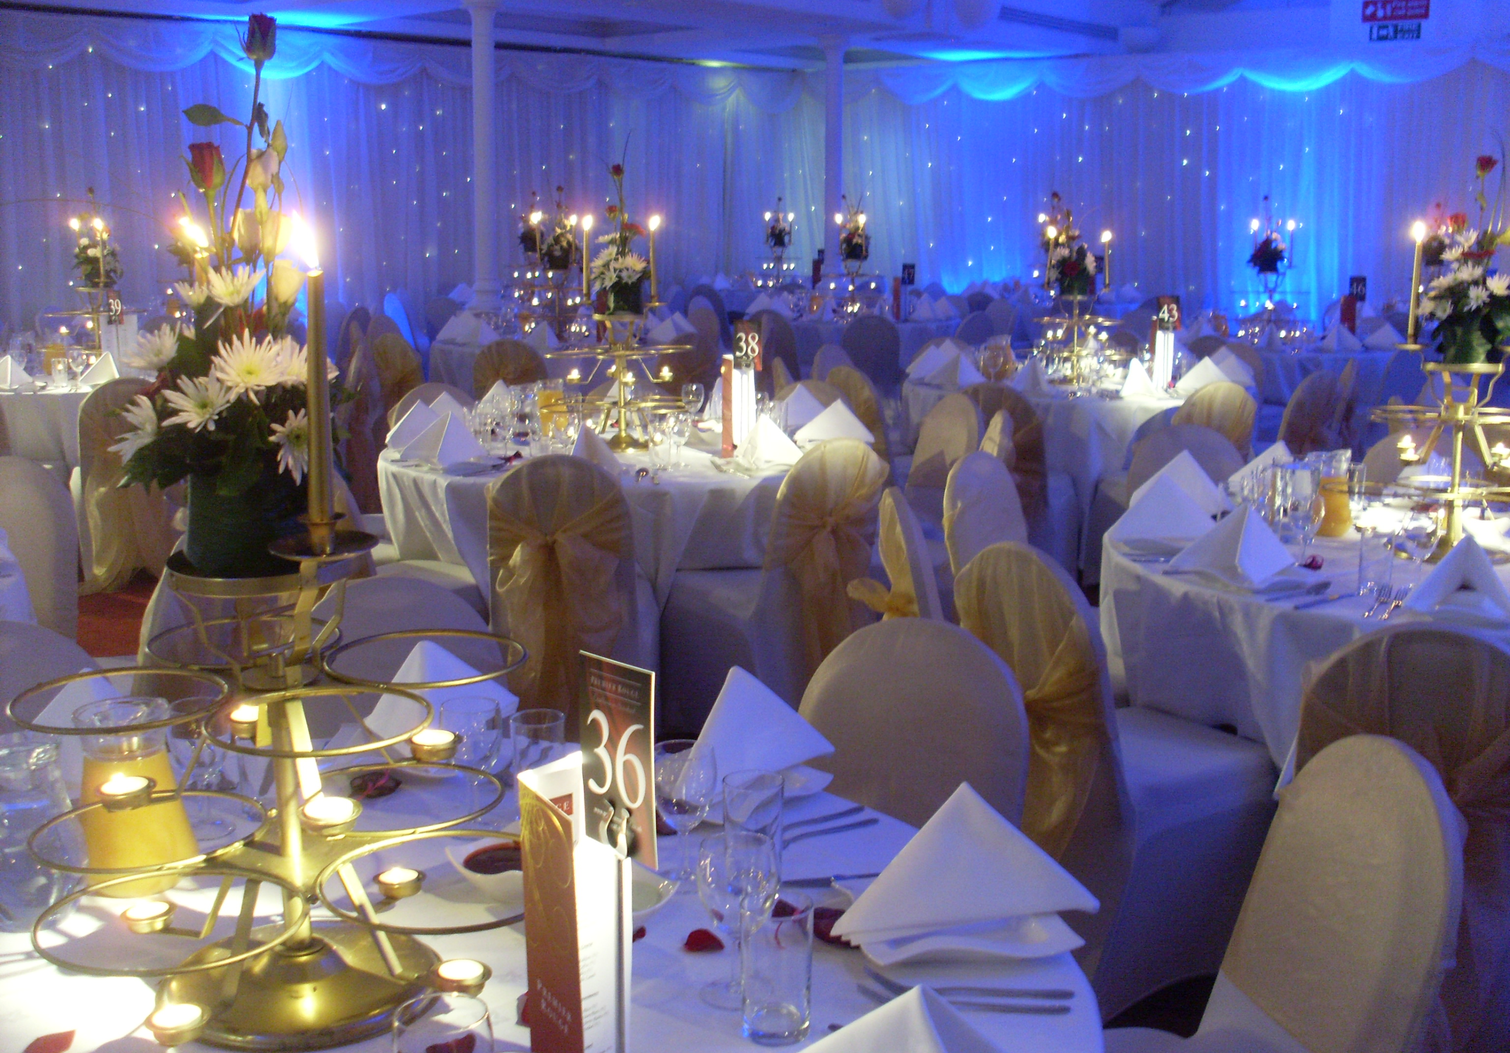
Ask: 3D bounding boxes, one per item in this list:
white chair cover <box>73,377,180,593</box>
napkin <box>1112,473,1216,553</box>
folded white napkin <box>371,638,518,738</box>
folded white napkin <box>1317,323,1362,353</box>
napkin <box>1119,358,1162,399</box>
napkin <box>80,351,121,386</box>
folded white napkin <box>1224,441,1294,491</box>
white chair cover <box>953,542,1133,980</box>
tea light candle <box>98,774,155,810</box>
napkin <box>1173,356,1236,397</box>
[{"bbox_3d":[-2.719,-0.209,7.201,0.430,0.910,0.530,-4,11,-24],"label":"white chair cover"},{"bbox_3d":[1.040,-0.062,4.222,0.296,0.152,0.160,-1,10,-8],"label":"napkin"},{"bbox_3d":[-0.491,0.244,2.560,0.260,0.160,0.250,1,10,3],"label":"folded white napkin"},{"bbox_3d":[3.524,-1.153,10.069,0.201,0.139,0.281,-4,11,-20],"label":"folded white napkin"},{"bbox_3d":[1.798,-0.718,7.869,0.193,0.150,0.293,0,10,-2],"label":"napkin"},{"bbox_3d":[-3.111,-0.777,7.989,0.192,0.135,0.272,0,10,-1],"label":"napkin"},{"bbox_3d":[1.546,-0.169,4.897,0.280,0.160,0.260,-2,11,-14],"label":"folded white napkin"},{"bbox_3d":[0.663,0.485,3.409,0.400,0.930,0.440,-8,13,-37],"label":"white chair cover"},{"bbox_3d":[-0.625,0.267,1.655,0.045,0.022,0.045,0,10,0],"label":"tea light candle"},{"bbox_3d":[2.174,-0.739,8.055,0.300,0.160,0.240,-6,12,-29],"label":"napkin"}]

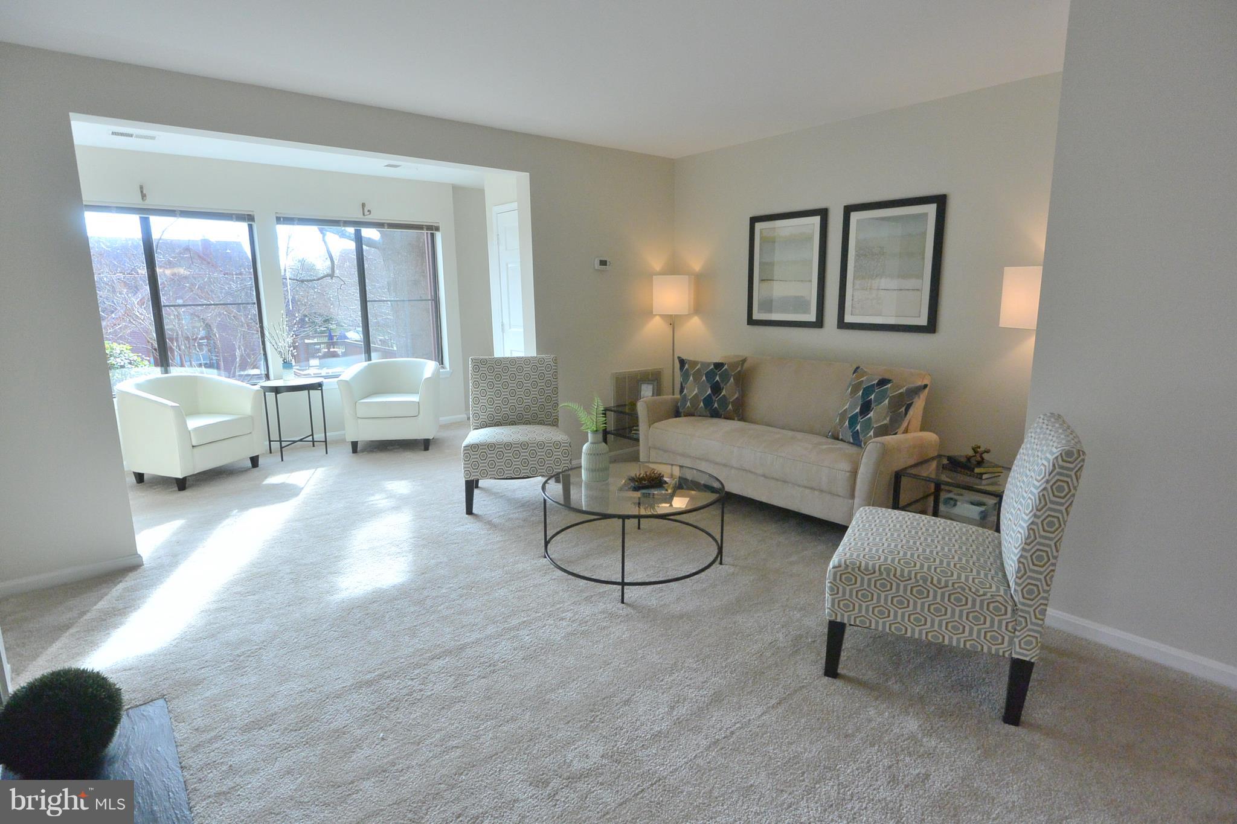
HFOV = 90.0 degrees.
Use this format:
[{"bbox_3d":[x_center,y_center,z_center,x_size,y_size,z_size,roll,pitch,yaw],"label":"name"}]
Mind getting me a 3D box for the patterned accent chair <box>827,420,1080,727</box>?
[{"bbox_3d":[1.153,0.461,2.222,0.680,0.890,0.645,5,12,27],"label":"patterned accent chair"}]

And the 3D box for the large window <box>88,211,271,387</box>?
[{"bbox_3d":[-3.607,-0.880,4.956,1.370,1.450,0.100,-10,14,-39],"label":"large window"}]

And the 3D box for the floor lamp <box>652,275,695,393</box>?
[{"bbox_3d":[0.465,-0.396,5.214,0.290,1.473,0.290,2,11,14],"label":"floor lamp"}]

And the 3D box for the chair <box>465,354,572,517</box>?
[{"bbox_3d":[-0.679,0.120,4.132,0.652,0.905,0.680,-3,11,-8],"label":"chair"}]

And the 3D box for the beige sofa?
[{"bbox_3d":[1.028,0.139,4.042,0.860,0.845,1.810,-10,14,-39],"label":"beige sofa"}]

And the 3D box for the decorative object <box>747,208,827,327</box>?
[{"bbox_3d":[1.206,-1.031,4.517,0.030,0.811,0.658,-10,14,-39],"label":"decorative object"}]

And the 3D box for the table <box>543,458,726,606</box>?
[{"bbox_3d":[0.070,0.560,3.093,0.895,0.400,0.895,-1,11,0],"label":"table"}]

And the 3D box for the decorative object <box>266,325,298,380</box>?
[{"bbox_3d":[-2.858,-0.506,5.299,0.250,0.507,0.220,-10,14,-39],"label":"decorative object"}]

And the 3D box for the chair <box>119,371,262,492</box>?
[{"bbox_3d":[-3.303,0.116,4.771,0.680,0.730,0.750,4,12,22],"label":"chair"}]

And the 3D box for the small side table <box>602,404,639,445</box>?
[{"bbox_3d":[0.222,0.197,4.868,0.470,0.447,0.480,-10,14,-39],"label":"small side table"}]

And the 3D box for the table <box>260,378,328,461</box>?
[{"bbox_3d":[-2.812,0.054,5.378,0.505,0.635,0.505,-10,14,-39],"label":"table"}]

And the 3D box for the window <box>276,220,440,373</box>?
[{"bbox_3d":[-2.447,-1.113,6.064,1.500,1.480,0.100,-10,14,-39],"label":"window"}]

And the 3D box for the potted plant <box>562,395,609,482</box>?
[{"bbox_3d":[-0.171,0.135,3.205,0.243,0.434,0.190,-1,11,-2],"label":"potted plant"}]

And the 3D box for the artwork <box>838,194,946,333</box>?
[{"bbox_3d":[1.716,-0.925,3.951,0.035,0.815,0.655,-10,14,-39],"label":"artwork"}]

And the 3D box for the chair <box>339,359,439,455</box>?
[{"bbox_3d":[-2.029,-0.074,5.678,0.750,0.730,0.680,-2,11,-4],"label":"chair"}]

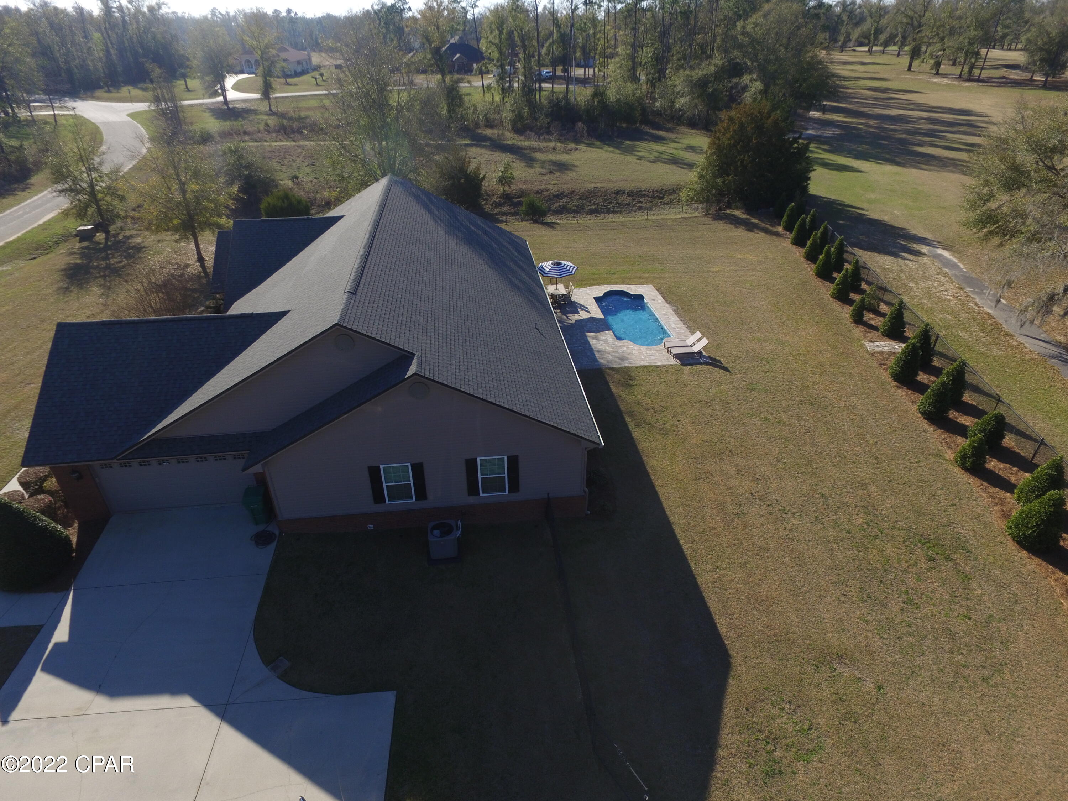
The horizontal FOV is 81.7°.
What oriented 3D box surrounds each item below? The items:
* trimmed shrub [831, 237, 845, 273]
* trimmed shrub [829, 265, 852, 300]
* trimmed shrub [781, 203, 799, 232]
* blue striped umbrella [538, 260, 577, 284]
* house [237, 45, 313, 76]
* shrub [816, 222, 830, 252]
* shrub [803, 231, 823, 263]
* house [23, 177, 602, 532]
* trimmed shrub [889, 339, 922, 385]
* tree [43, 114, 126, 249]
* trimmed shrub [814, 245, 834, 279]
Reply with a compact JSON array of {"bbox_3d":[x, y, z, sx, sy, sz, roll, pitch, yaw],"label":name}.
[{"bbox_3d":[21.594,-10.277,43.558,0.950,2.420,0.950,-4,31,-6],"label":"trimmed shrub"},{"bbox_3d":[19.722,-7.549,39.390,1.200,2.050,1.200,-4,31,-6],"label":"trimmed shrub"},{"bbox_3d":[21.908,-15.620,52.505,1.300,2.340,1.300,-4,31,-6],"label":"trimmed shrub"},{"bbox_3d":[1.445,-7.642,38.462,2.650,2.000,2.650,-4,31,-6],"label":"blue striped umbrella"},{"bbox_3d":[-73.267,-93.048,168.665,18.500,6.600,15.000,0,32,0],"label":"house"},{"bbox_3d":[21.762,-12.315,46.151,1.150,2.150,1.150,-4,32,-6],"label":"shrub"},{"bbox_3d":[20.274,-11.202,44.433,1.250,2.100,1.250,-4,32,-6],"label":"shrub"},{"bbox_3d":[-7.840,-3.877,27.121,17.600,7.280,20.700,-4,32,-6],"label":"house"},{"bbox_3d":[18.369,-2.053,30.249,1.400,2.070,1.400,-4,31,-6],"label":"trimmed shrub"},{"bbox_3d":[-35.273,-17.536,48.870,5.800,8.500,5.800,-4,32,-6],"label":"tree"},{"bbox_3d":[19.738,-9.429,41.562,1.400,2.150,1.400,-4,32,-6],"label":"trimmed shrub"}]

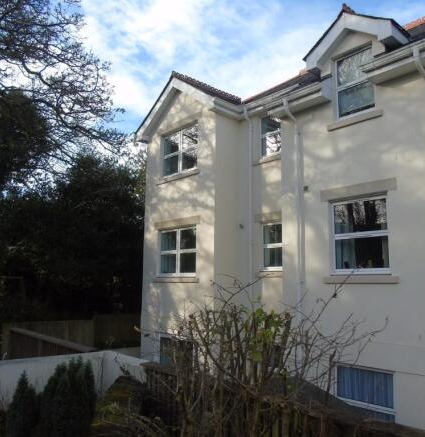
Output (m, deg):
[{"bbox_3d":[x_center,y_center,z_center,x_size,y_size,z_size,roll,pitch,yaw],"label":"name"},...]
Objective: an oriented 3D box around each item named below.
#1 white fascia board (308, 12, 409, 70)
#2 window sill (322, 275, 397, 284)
[{"bbox_3d":[2.430,-3.121,7.309,0.485,0.795,1.628,9,-12,-42],"label":"white fascia board"},{"bbox_3d":[2.356,0.980,6.678,0.126,0.112,1.250,9,-12,-42],"label":"window sill"}]

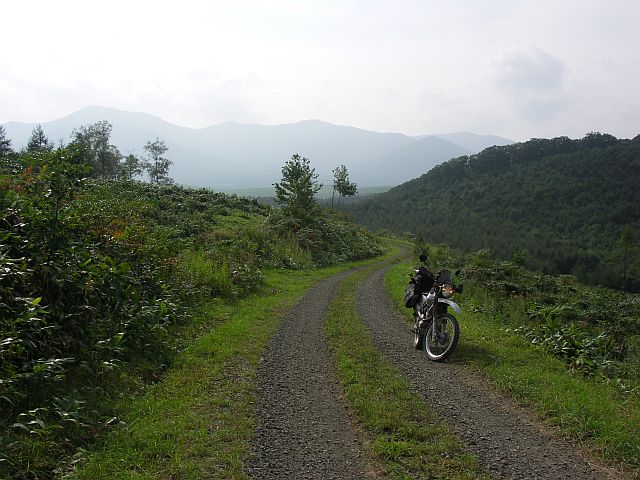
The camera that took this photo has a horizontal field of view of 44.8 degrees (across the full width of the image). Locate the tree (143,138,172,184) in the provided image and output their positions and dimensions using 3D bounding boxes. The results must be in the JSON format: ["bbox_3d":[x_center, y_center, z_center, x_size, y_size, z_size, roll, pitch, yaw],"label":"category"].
[{"bbox_3d":[-15.905,-7.585,76.000,2.850,4.700,2.620,0,4,0],"label":"tree"}]

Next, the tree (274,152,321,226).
[{"bbox_3d":[-1.024,-2.335,37.000,2.220,3.670,2.040,0,4,0],"label":"tree"}]

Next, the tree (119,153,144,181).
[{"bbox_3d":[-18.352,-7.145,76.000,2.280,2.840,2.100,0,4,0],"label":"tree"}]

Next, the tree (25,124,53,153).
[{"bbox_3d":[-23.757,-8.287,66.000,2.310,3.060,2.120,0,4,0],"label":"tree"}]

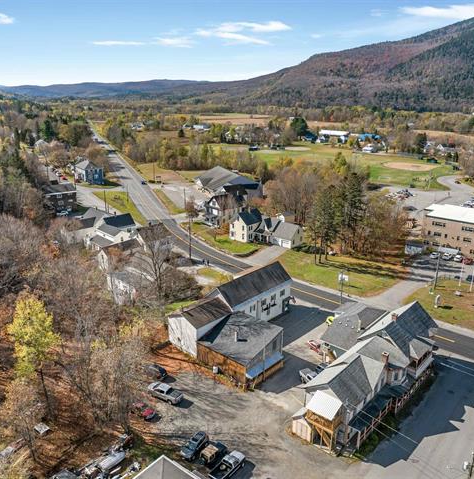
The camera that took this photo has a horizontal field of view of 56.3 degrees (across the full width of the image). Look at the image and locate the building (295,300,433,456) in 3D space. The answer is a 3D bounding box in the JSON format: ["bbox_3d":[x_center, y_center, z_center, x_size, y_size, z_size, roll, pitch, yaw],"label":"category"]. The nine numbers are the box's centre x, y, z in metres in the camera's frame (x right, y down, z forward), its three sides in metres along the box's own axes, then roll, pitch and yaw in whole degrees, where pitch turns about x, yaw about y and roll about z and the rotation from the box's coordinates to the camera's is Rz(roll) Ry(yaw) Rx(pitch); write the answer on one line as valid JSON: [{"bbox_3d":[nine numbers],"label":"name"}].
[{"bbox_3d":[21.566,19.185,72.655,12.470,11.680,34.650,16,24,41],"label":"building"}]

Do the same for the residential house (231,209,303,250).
[{"bbox_3d":[10.098,-3.798,148.552,21.780,8.510,11.380,10,21,29],"label":"residential house"}]

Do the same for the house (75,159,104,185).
[{"bbox_3d":[-83.853,-39.042,254.832,10.890,9.900,12.870,-12,22,-33],"label":"house"}]

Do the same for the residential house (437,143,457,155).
[{"bbox_3d":[170.772,-72.464,357.763,16.000,8.400,10.000,16,24,39],"label":"residential house"}]

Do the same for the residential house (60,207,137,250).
[{"bbox_3d":[-47.817,-4.769,152.504,24.750,7.920,18.320,17,25,42],"label":"residential house"}]

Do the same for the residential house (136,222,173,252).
[{"bbox_3d":[-26.326,0.243,137.660,8.200,8.900,10.600,14,23,36],"label":"residential house"}]

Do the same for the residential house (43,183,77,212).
[{"bbox_3d":[-75.537,-17.705,188.170,12.870,10.490,11.380,-10,20,-27],"label":"residential house"}]

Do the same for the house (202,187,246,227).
[{"bbox_3d":[-4.257,-11.563,168.618,13.370,10.890,10.390,-11,21,-30],"label":"house"}]

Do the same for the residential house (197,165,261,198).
[{"bbox_3d":[-5.229,-29.699,227.816,27.000,9.000,42.000,-6,19,-18],"label":"residential house"}]

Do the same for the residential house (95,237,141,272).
[{"bbox_3d":[-34.116,4.001,130.296,4.900,6.400,12.500,14,23,36],"label":"residential house"}]

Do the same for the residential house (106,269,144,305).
[{"bbox_3d":[-24.136,11.318,106.476,10.300,7.500,7.700,16,24,40],"label":"residential house"}]

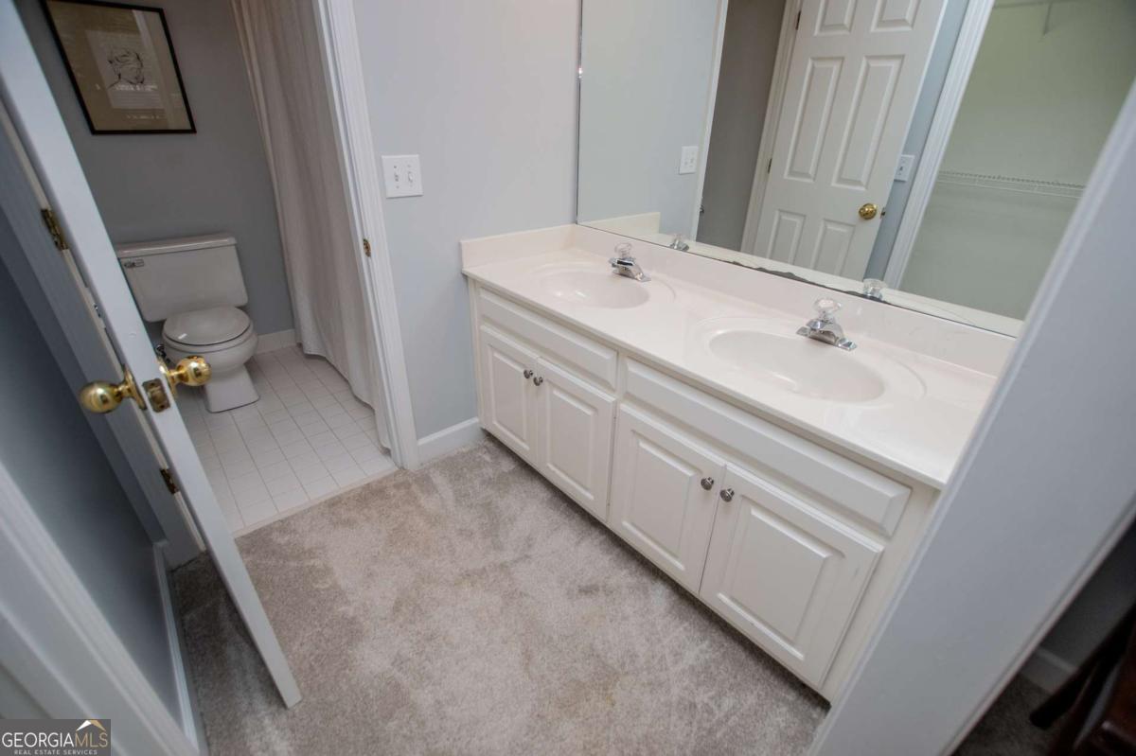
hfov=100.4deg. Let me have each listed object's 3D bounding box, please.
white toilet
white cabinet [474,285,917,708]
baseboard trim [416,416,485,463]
[{"bbox_3d":[-1.754,-0.254,2.299,0.500,0.712,0.690,-22,37,-37],"label":"white toilet"},{"bbox_3d":[0.328,0.162,1.647,0.553,0.735,1.530,-22,37,-37],"label":"white cabinet"},{"bbox_3d":[-0.502,0.266,2.043,0.315,0.115,0.015,-22,37,-37],"label":"baseboard trim"}]

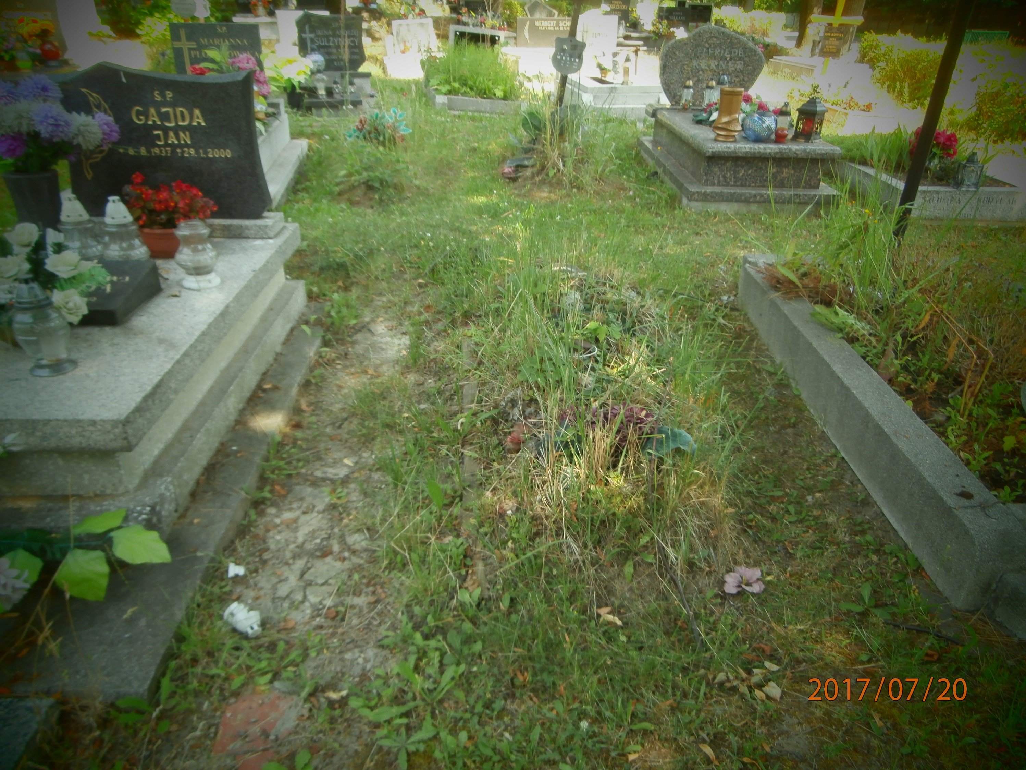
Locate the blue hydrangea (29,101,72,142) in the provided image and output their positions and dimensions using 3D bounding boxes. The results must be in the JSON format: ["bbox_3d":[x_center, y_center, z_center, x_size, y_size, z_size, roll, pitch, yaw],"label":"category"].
[{"bbox_3d":[-1.408,-0.803,2.170,0.118,0.110,0.115,-15,32,-28],"label":"blue hydrangea"}]

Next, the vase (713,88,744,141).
[{"bbox_3d":[1.412,-1.772,4.660,0.190,0.305,0.190,9,29,13],"label":"vase"}]

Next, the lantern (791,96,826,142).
[{"bbox_3d":[1.996,-1.783,4.780,0.150,0.260,0.150,-17,33,-30],"label":"lantern"}]

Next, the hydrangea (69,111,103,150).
[{"bbox_3d":[-1.411,-0.837,2.352,0.105,0.115,0.100,0,28,-2],"label":"hydrangea"}]

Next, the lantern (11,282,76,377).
[{"bbox_3d":[-1.267,-0.164,1.908,0.150,0.265,0.150,0,27,-3],"label":"lantern"}]

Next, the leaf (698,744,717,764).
[{"bbox_3d":[0.371,0.697,1.344,0.016,0.012,0.048,-18,33,-32],"label":"leaf"}]

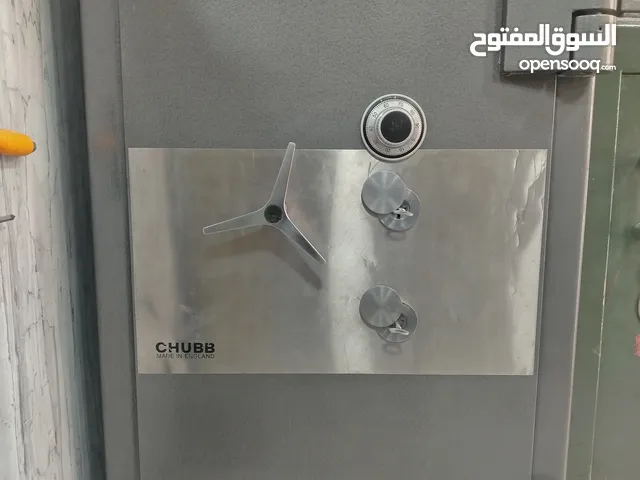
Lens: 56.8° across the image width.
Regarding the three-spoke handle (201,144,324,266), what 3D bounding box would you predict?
[{"bbox_3d":[-0.068,-0.047,0.753,0.152,0.151,0.050,0,9,0],"label":"three-spoke handle"}]

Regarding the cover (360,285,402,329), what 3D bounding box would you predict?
[{"bbox_3d":[0.081,0.088,0.791,0.056,0.056,0.009,0,9,0],"label":"cover"}]

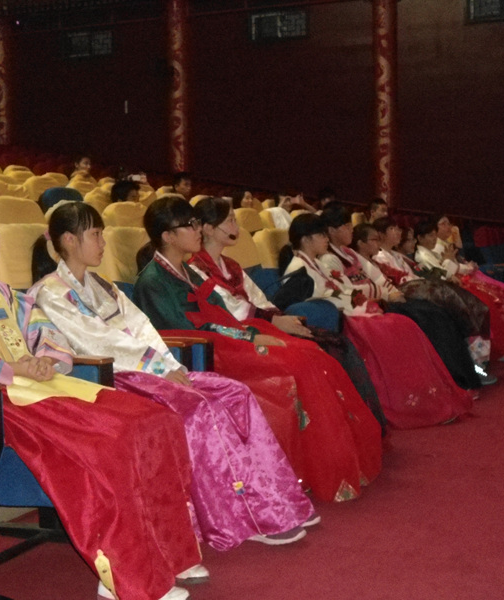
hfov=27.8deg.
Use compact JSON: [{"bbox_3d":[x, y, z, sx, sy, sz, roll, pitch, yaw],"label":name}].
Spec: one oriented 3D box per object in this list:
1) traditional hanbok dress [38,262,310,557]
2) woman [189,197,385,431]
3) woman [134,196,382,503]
[{"bbox_3d":[-0.315,0.314,3.639,0.900,0.890,0.580,2,4,25],"label":"traditional hanbok dress"},{"bbox_3d":[0.180,0.141,4.635,0.940,1.230,0.540,0,4,17],"label":"woman"},{"bbox_3d":[-0.021,0.162,4.228,0.960,1.180,0.580,2,4,24],"label":"woman"}]

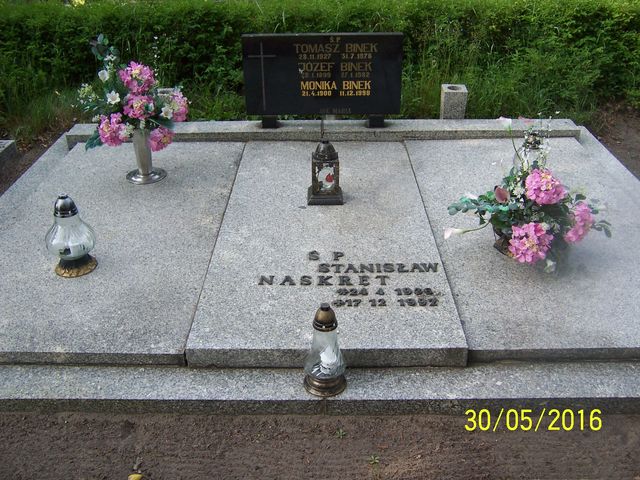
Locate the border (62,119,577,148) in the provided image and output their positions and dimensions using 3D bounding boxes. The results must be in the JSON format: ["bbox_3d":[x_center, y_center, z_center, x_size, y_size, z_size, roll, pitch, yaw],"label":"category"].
[{"bbox_3d":[0.016,-0.540,3.173,2.594,0.102,0.166,0,31,0],"label":"border"}]

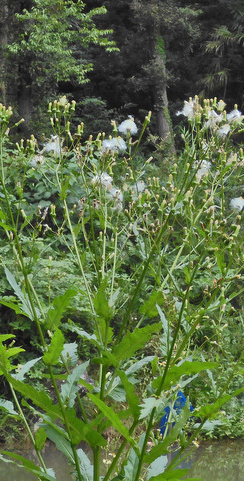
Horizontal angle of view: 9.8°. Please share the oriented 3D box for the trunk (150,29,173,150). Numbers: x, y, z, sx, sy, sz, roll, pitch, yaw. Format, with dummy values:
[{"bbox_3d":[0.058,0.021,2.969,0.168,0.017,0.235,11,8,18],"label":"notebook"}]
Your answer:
[{"bbox_3d":[0.513,-1.987,18.500,0.240,1.620,0.240,-3,2,0],"label":"trunk"}]

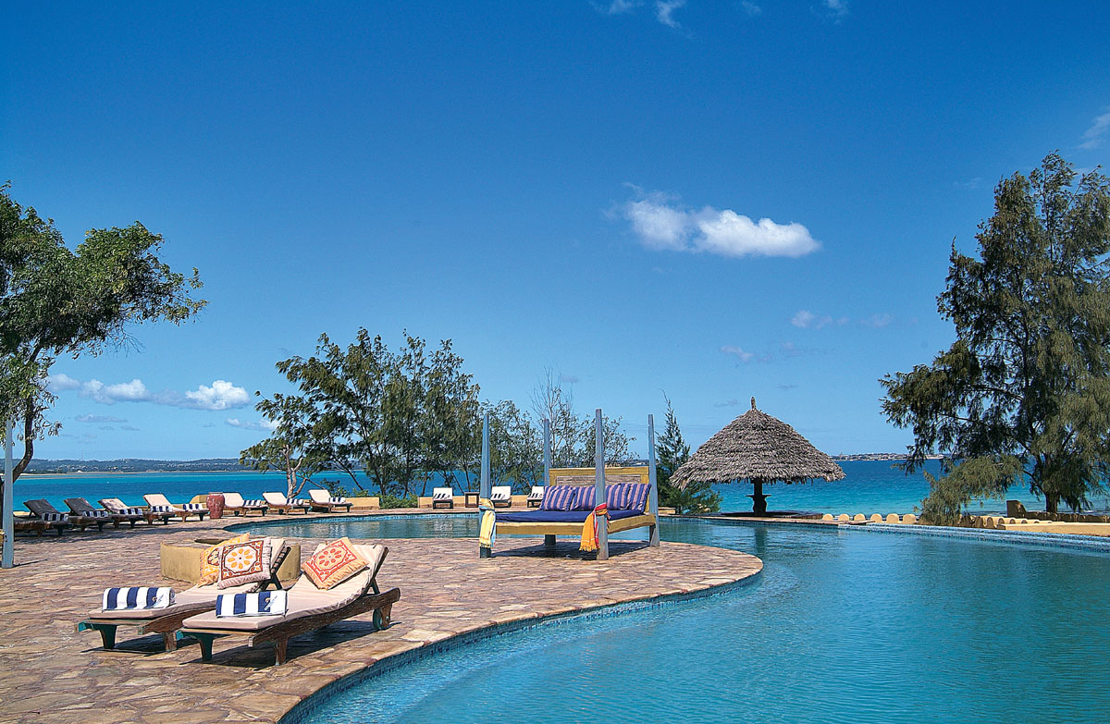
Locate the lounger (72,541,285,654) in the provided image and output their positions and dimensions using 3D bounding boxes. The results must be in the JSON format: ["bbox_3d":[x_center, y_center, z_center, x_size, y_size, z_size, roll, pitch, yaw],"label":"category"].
[{"bbox_3d":[-3.076,1.986,7.988,0.665,0.714,2.100,-3,-7,19],"label":"lounger"}]

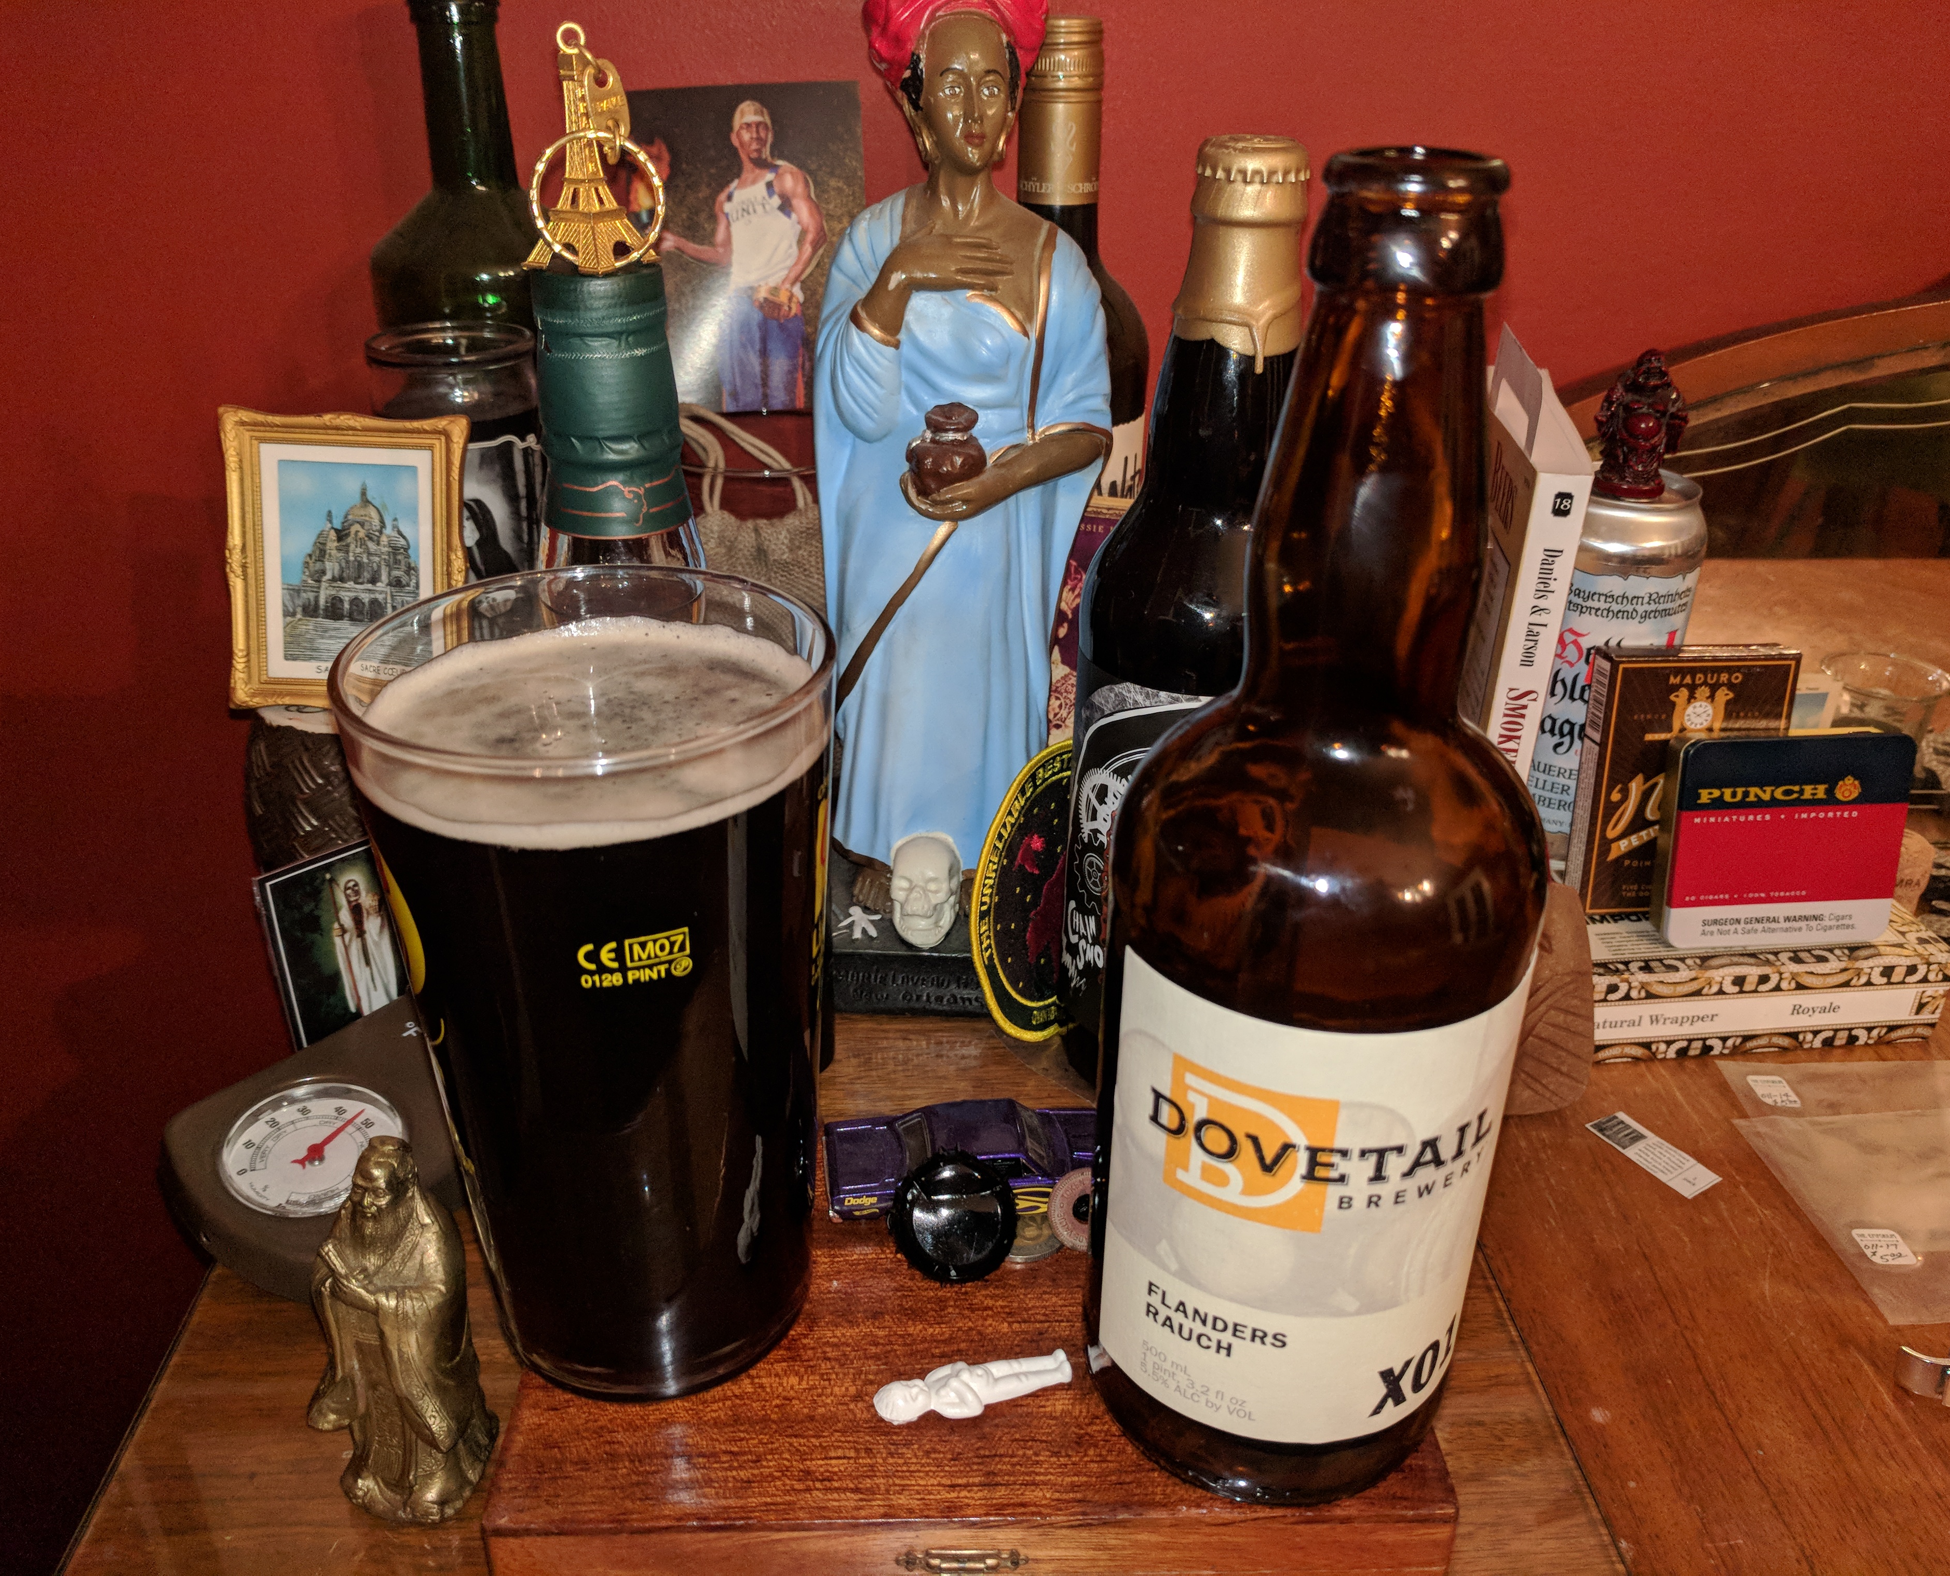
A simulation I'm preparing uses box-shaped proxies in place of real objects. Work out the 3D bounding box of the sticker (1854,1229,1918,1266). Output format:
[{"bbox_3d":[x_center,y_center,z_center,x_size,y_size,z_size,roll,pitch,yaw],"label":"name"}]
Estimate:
[{"bbox_3d":[0.278,0.140,0.482,0.014,0.001,0.015,2,27,2],"label":"sticker"}]

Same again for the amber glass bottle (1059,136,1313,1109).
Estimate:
[{"bbox_3d":[0.070,-0.040,0.471,0.077,0.287,0.077,5,28,8],"label":"amber glass bottle"}]

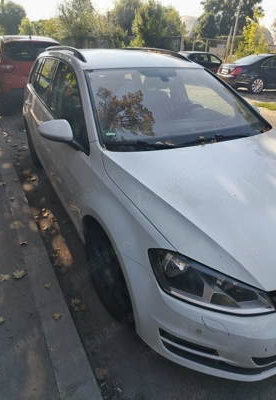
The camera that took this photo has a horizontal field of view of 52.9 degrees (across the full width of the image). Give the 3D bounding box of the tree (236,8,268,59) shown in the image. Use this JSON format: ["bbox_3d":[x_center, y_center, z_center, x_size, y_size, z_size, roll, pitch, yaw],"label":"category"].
[{"bbox_3d":[5.944,-8.218,14.871,1.950,3.400,1.950,11,30,16],"label":"tree"}]

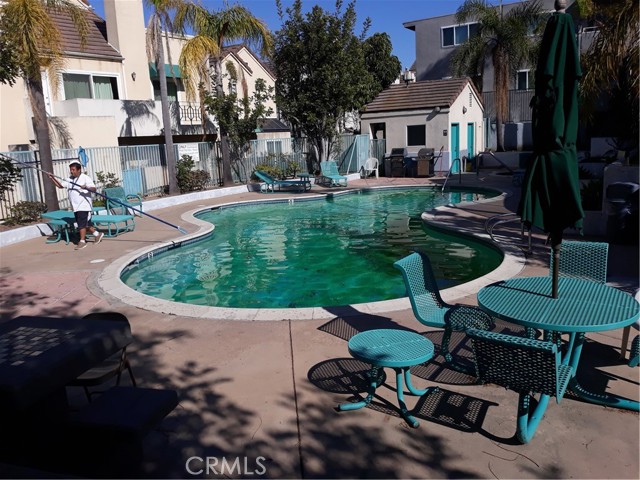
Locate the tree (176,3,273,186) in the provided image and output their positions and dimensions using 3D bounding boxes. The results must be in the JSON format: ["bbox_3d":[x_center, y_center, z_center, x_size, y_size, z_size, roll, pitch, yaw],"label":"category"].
[{"bbox_3d":[-3.411,-5.108,18.522,3.300,6.200,3.300,-3,12,0],"label":"tree"}]

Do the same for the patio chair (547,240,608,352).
[{"bbox_3d":[2.096,0.539,4.338,0.480,0.910,0.640,5,14,33],"label":"patio chair"}]

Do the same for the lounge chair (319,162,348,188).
[{"bbox_3d":[0.469,-2.496,19.684,0.640,0.850,1.750,-5,12,-14],"label":"lounge chair"}]

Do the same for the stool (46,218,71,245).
[{"bbox_3d":[-5.302,-0.153,10.516,0.430,0.440,0.430,-8,13,-27],"label":"stool"}]

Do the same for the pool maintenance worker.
[{"bbox_3d":[-4.715,-0.685,9.922,0.720,1.670,0.720,7,15,40],"label":"pool maintenance worker"}]

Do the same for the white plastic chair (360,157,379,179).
[{"bbox_3d":[2.148,-3.007,21.810,0.560,0.830,0.580,-3,12,-4],"label":"white plastic chair"}]

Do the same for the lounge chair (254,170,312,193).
[{"bbox_3d":[-1.313,-2.063,18.164,1.880,0.750,0.650,-2,12,3],"label":"lounge chair"}]

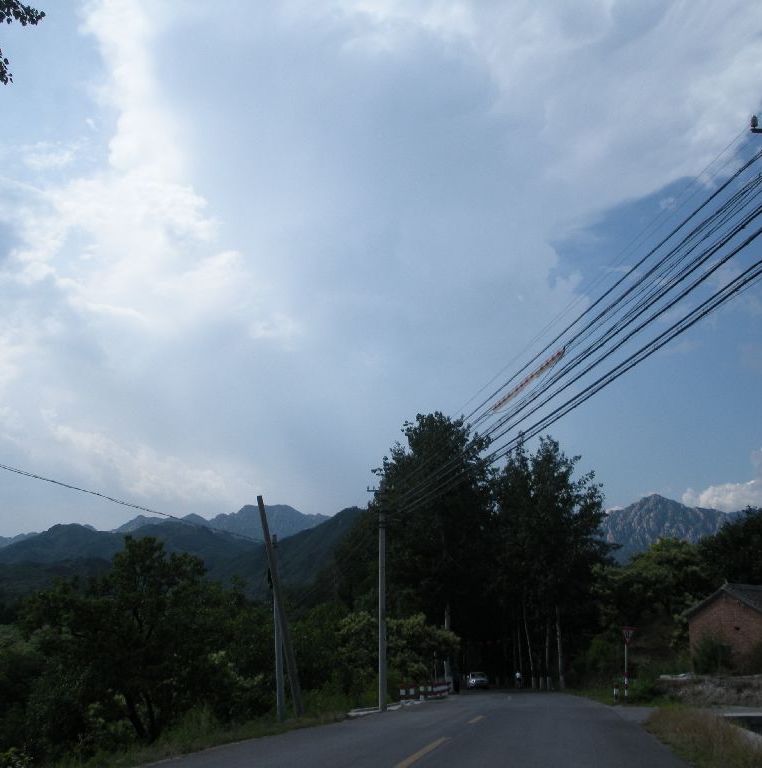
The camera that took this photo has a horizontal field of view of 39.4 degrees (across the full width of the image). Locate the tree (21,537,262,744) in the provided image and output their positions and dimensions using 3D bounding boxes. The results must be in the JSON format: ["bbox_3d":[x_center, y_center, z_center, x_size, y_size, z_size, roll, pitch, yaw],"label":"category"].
[{"bbox_3d":[-5.425,5.791,24.120,5.500,4.600,5.200,0,-15,0],"label":"tree"}]

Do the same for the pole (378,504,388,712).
[{"bbox_3d":[0.056,6.980,35.385,0.280,7.400,0.280,0,-15,0],"label":"pole"}]

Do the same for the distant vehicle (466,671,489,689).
[{"bbox_3d":[8.338,25.439,91.542,1.720,1.470,4.400,0,-15,2],"label":"distant vehicle"}]

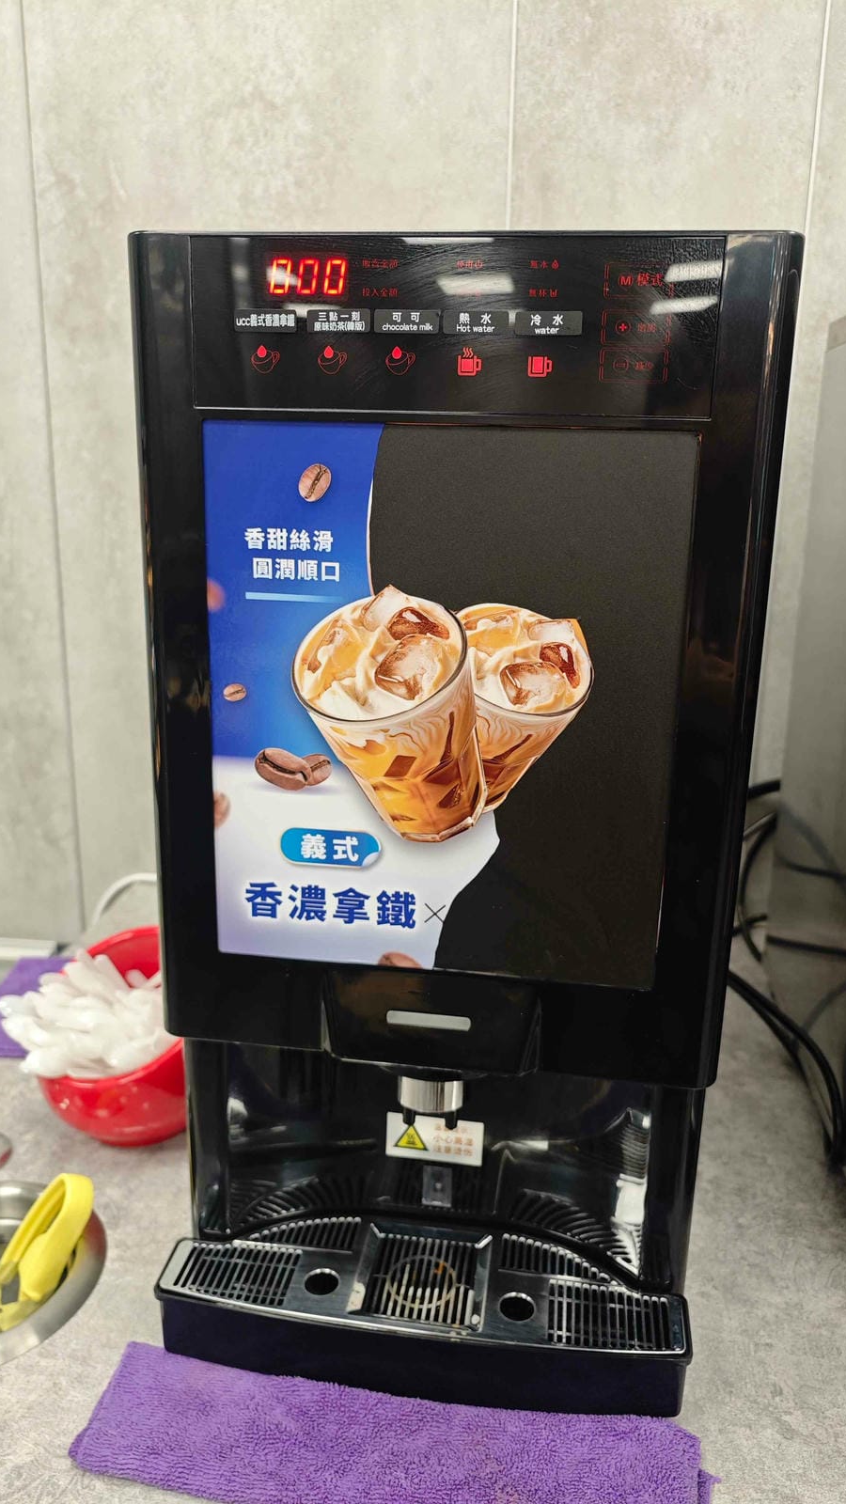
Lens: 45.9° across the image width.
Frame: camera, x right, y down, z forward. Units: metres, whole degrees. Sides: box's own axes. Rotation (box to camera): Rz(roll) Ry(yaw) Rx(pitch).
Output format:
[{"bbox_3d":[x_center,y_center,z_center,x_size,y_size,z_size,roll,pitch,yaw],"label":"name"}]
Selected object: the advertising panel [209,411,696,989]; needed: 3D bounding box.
[{"bbox_3d":[0.008,-0.018,0.502,0.233,0.277,0.005,3,14,7],"label":"advertising panel"}]

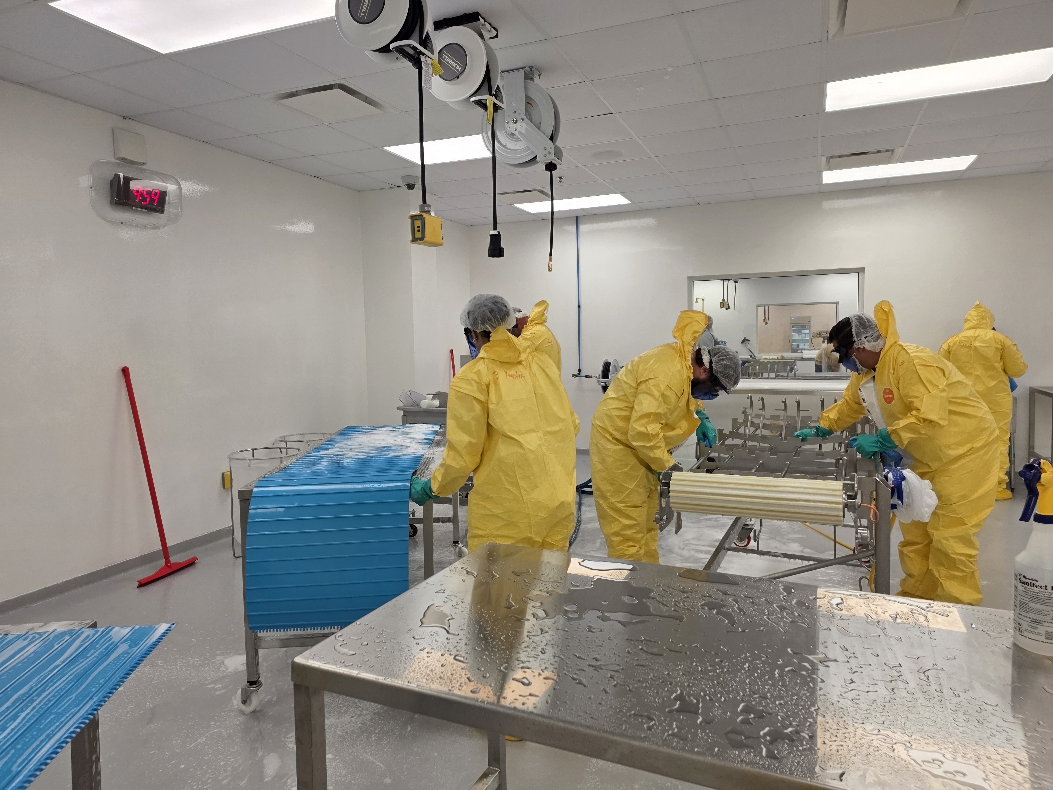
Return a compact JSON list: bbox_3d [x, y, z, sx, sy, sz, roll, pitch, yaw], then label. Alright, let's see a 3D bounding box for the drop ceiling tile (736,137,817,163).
[{"bbox_3d":[2.007,-1.944,5.557,0.600,0.025,0.600,1,5,22],"label":"drop ceiling tile"}]

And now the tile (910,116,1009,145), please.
[{"bbox_3d":[3.122,-1.920,5.061,0.598,0.020,0.598,1,5,22],"label":"tile"}]

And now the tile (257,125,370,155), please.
[{"bbox_3d":[-1.498,-1.834,5.039,0.605,0.020,0.605,1,5,22],"label":"tile"}]

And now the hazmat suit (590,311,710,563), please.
[{"bbox_3d":[0.552,0.414,3.128,0.520,1.540,0.580,1,5,19],"label":"hazmat suit"}]

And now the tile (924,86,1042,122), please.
[{"bbox_3d":[2.892,-1.871,4.505,0.598,0.020,0.598,1,5,22],"label":"tile"}]

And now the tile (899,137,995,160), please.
[{"bbox_3d":[3.347,-1.967,5.606,0.598,0.020,0.598,1,5,22],"label":"tile"}]

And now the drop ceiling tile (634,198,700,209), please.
[{"bbox_3d":[1.543,-2.095,7.623,0.600,0.025,0.417,1,5,22],"label":"drop ceiling tile"}]

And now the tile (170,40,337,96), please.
[{"bbox_3d":[-1.411,-1.726,3.670,0.605,0.020,0.605,1,5,22],"label":"tile"}]

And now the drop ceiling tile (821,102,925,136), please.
[{"bbox_3d":[2.333,-1.880,4.763,0.605,0.020,0.605,1,5,22],"label":"drop ceiling tile"}]

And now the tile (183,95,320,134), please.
[{"bbox_3d":[-1.744,-1.782,4.463,0.605,0.020,0.605,1,5,22],"label":"tile"}]

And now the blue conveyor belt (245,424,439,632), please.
[{"bbox_3d":[-0.806,0.544,3.622,0.606,0.550,1.985,-1,5,-3],"label":"blue conveyor belt"}]

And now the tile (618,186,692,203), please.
[{"bbox_3d":[1.345,-2.054,7.145,0.600,0.025,0.600,1,5,22],"label":"tile"}]

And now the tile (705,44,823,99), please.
[{"bbox_3d":[1.311,-1.792,3.874,0.605,0.020,0.605,1,5,22],"label":"tile"}]

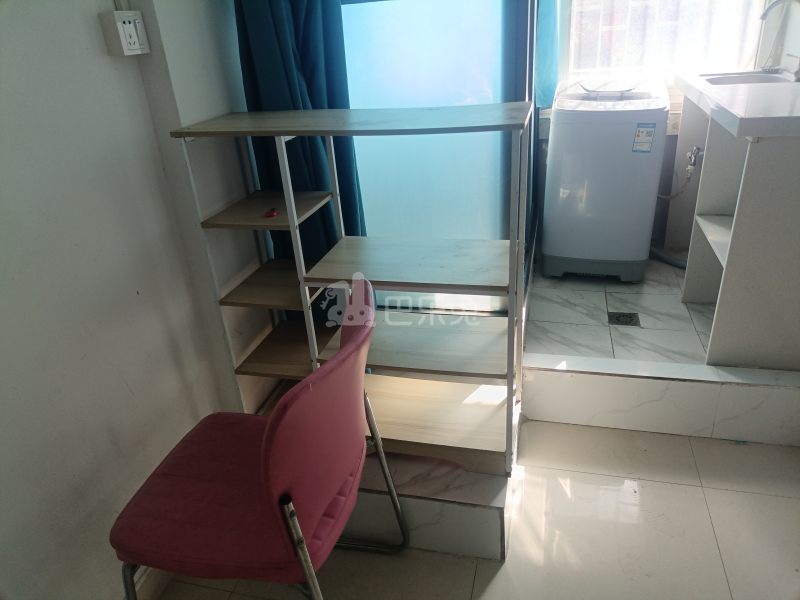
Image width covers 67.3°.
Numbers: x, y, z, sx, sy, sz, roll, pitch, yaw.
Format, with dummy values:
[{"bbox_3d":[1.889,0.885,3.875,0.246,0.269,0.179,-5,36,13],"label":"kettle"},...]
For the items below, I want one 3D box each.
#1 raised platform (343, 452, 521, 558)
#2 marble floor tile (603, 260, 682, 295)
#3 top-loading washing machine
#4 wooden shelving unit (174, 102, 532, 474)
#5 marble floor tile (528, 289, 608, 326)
[{"bbox_3d":[-0.070,0.442,1.891,0.857,0.188,0.620,3,26,15],"label":"raised platform"},{"bbox_3d":[1.032,-0.083,2.568,0.300,0.010,0.300,3,26,15],"label":"marble floor tile"},{"bbox_3d":[0.857,-0.520,2.597,0.440,0.775,0.450,3,26,15],"label":"top-loading washing machine"},{"bbox_3d":[-0.073,-0.019,1.636,0.803,0.940,0.295,3,28,14],"label":"wooden shelving unit"},{"bbox_3d":[0.667,0.030,2.386,0.300,0.010,0.294,3,26,15],"label":"marble floor tile"}]

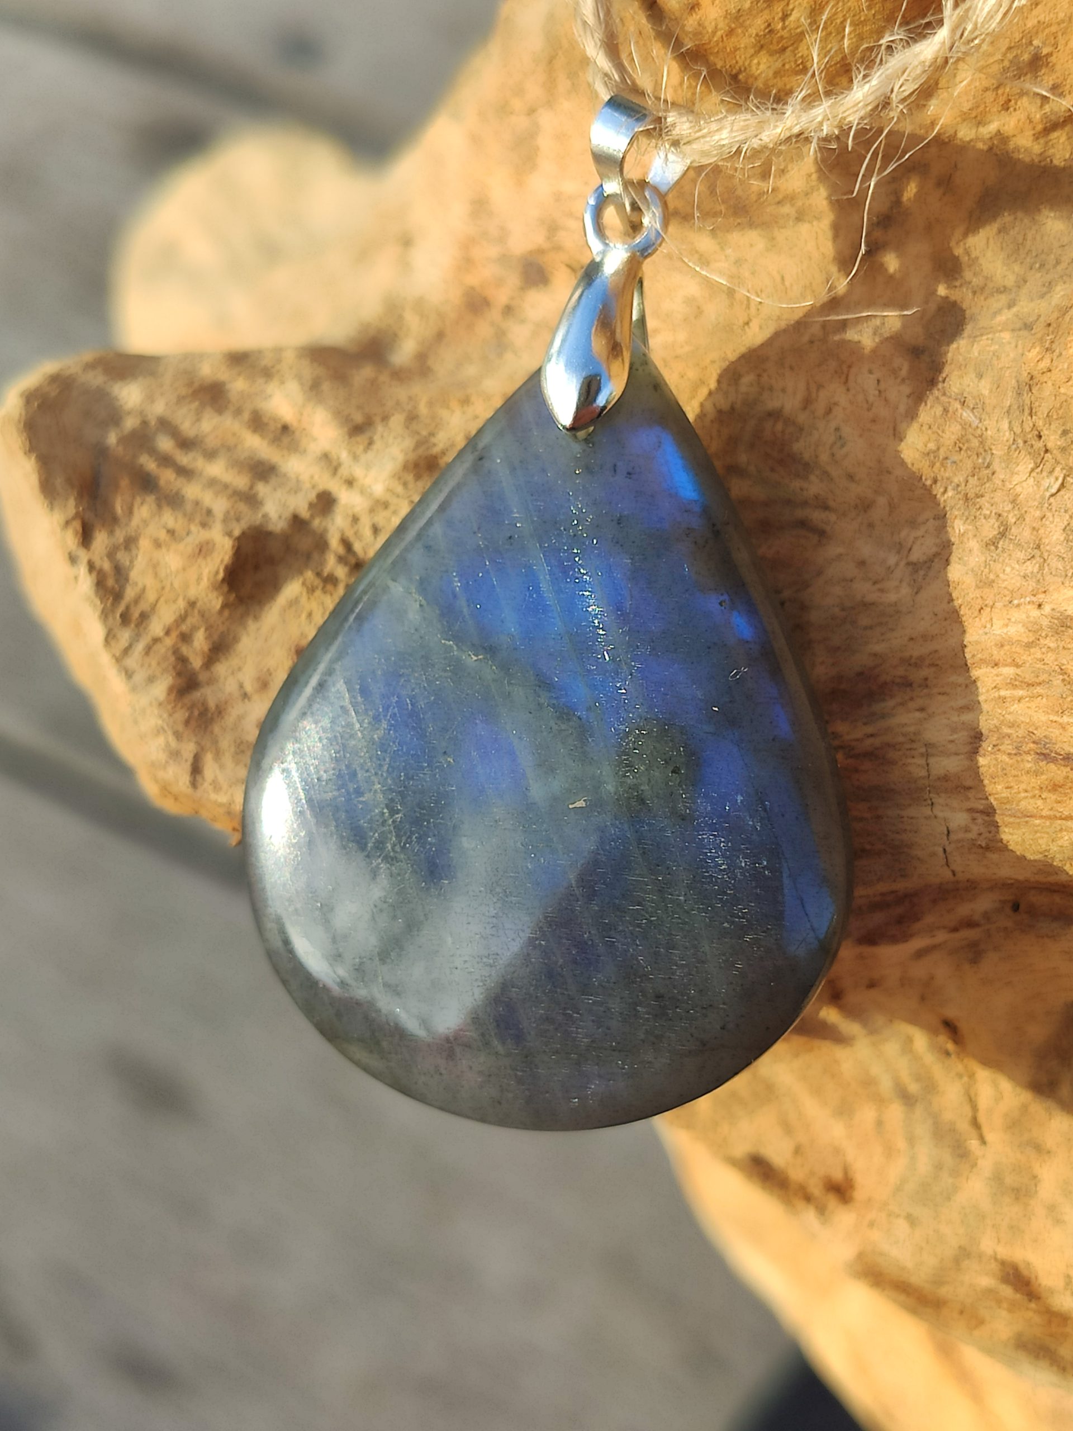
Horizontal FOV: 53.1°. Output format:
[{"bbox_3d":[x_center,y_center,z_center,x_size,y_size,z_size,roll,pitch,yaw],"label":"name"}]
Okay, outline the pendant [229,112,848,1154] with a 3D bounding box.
[{"bbox_3d":[0.002,-0.007,0.071,0.040,0.009,0.067,4,88,7],"label":"pendant"}]

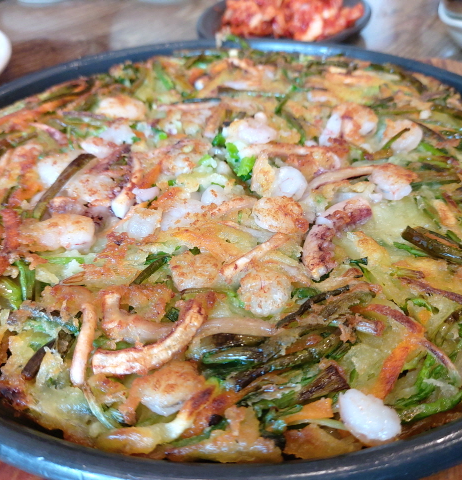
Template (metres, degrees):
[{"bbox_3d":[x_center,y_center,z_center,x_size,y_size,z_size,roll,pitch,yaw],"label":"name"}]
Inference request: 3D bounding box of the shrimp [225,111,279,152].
[{"bbox_3d":[0.010,-0.056,0.239,0.028,0.013,0.022,-2,40,1],"label":"shrimp"}]

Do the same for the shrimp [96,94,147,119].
[{"bbox_3d":[-0.058,-0.071,0.247,0.027,0.010,0.014,-1,41,0],"label":"shrimp"}]

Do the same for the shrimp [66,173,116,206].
[{"bbox_3d":[-0.062,-0.022,0.203,0.021,0.011,0.018,-2,40,1],"label":"shrimp"}]

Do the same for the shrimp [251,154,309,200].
[{"bbox_3d":[0.022,-0.028,0.205,0.025,0.015,0.022,-2,40,1],"label":"shrimp"}]

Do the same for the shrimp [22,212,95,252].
[{"bbox_3d":[-0.063,-0.003,0.168,0.025,0.010,0.014,3,41,4],"label":"shrimp"}]

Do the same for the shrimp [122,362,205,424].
[{"bbox_3d":[-0.018,0.039,0.119,0.022,0.010,0.013,-13,42,-14],"label":"shrimp"}]

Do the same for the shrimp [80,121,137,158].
[{"bbox_3d":[-0.063,-0.052,0.239,0.029,0.013,0.021,-18,42,-18],"label":"shrimp"}]

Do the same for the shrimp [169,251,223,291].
[{"bbox_3d":[-0.011,0.010,0.153,0.018,0.009,0.013,-1,41,0],"label":"shrimp"}]

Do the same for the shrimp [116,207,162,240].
[{"bbox_3d":[-0.034,-0.006,0.172,0.018,0.009,0.013,-1,41,0],"label":"shrimp"}]

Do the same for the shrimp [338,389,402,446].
[{"bbox_3d":[0.035,0.045,0.117,0.011,0.011,0.018,-34,49,-32],"label":"shrimp"}]

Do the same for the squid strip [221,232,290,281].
[{"bbox_3d":[0.009,0.005,0.158,0.030,0.006,0.006,-30,49,-30],"label":"squid strip"}]

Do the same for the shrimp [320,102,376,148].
[{"bbox_3d":[0.058,-0.058,0.230,0.026,0.011,0.027,-1,41,0],"label":"shrimp"}]

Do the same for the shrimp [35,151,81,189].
[{"bbox_3d":[-0.080,-0.033,0.217,0.022,0.013,0.021,-15,41,-14],"label":"shrimp"}]

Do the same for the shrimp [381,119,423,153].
[{"bbox_3d":[0.085,-0.052,0.230,0.020,0.013,0.018,-15,41,-14],"label":"shrimp"}]

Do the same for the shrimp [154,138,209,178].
[{"bbox_3d":[-0.023,-0.037,0.207,0.025,0.010,0.019,-11,42,-11],"label":"shrimp"}]

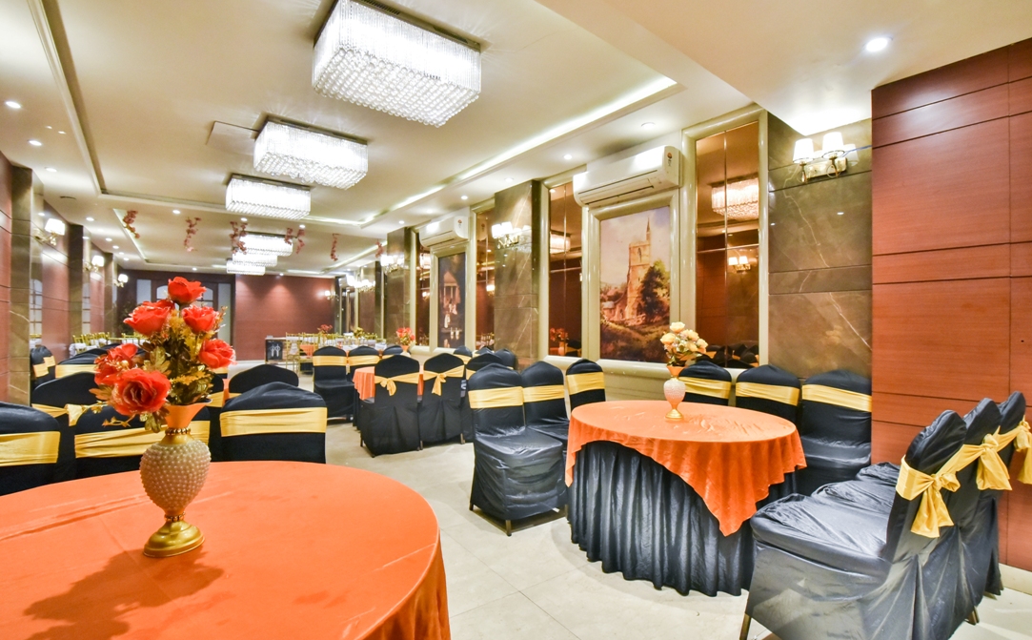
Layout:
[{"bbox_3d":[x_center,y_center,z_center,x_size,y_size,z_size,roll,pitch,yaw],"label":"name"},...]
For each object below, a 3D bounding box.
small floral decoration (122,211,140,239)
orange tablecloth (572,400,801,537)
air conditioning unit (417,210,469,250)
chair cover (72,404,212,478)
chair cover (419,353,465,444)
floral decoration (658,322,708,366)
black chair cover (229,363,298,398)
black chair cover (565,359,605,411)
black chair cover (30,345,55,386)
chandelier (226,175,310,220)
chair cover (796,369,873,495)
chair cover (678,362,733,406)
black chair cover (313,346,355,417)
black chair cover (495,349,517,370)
[{"bbox_3d":[-5.749,-1.423,6.851,0.200,0.430,0.170,0,0,-39],"label":"small floral decoration"},{"bbox_3d":[0.985,0.785,2.750,1.230,0.420,1.230,0,0,-39],"label":"orange tablecloth"},{"bbox_3d":[-1.163,-1.392,7.320,0.250,0.330,1.080,0,0,-39],"label":"air conditioning unit"},{"bbox_3d":[-1.550,0.791,1.860,0.470,0.950,0.560,0,0,-29],"label":"chair cover"},{"bbox_3d":[-0.848,0.820,4.872,0.450,0.950,0.550,0,0,-27],"label":"chair cover"},{"bbox_3d":[0.960,0.143,2.642,0.275,0.250,0.265,0,0,20],"label":"floral decoration"},{"bbox_3d":[-2.028,0.801,3.629,0.457,0.953,0.559,0,0,-39],"label":"black chair cover"},{"bbox_3d":[0.699,0.787,3.496,0.457,0.953,0.559,0,0,-39],"label":"black chair cover"},{"bbox_3d":[-5.170,0.824,5.294,0.550,0.950,0.450,0,0,-33],"label":"black chair cover"},{"bbox_3d":[-3.428,-1.672,6.348,0.917,0.328,0.610,0,0,-39],"label":"chandelier"},{"bbox_3d":[1.940,0.806,2.884,0.550,0.950,0.450,0,-1,-40],"label":"chair cover"},{"bbox_3d":[1.374,0.811,3.623,0.550,0.950,0.450,0,-1,-39],"label":"chair cover"},{"bbox_3d":[-2.360,0.828,5.924,0.450,0.950,0.550,0,-1,-35],"label":"black chair cover"},{"bbox_3d":[-0.339,0.815,5.339,0.560,0.950,0.460,0,0,-39],"label":"black chair cover"}]

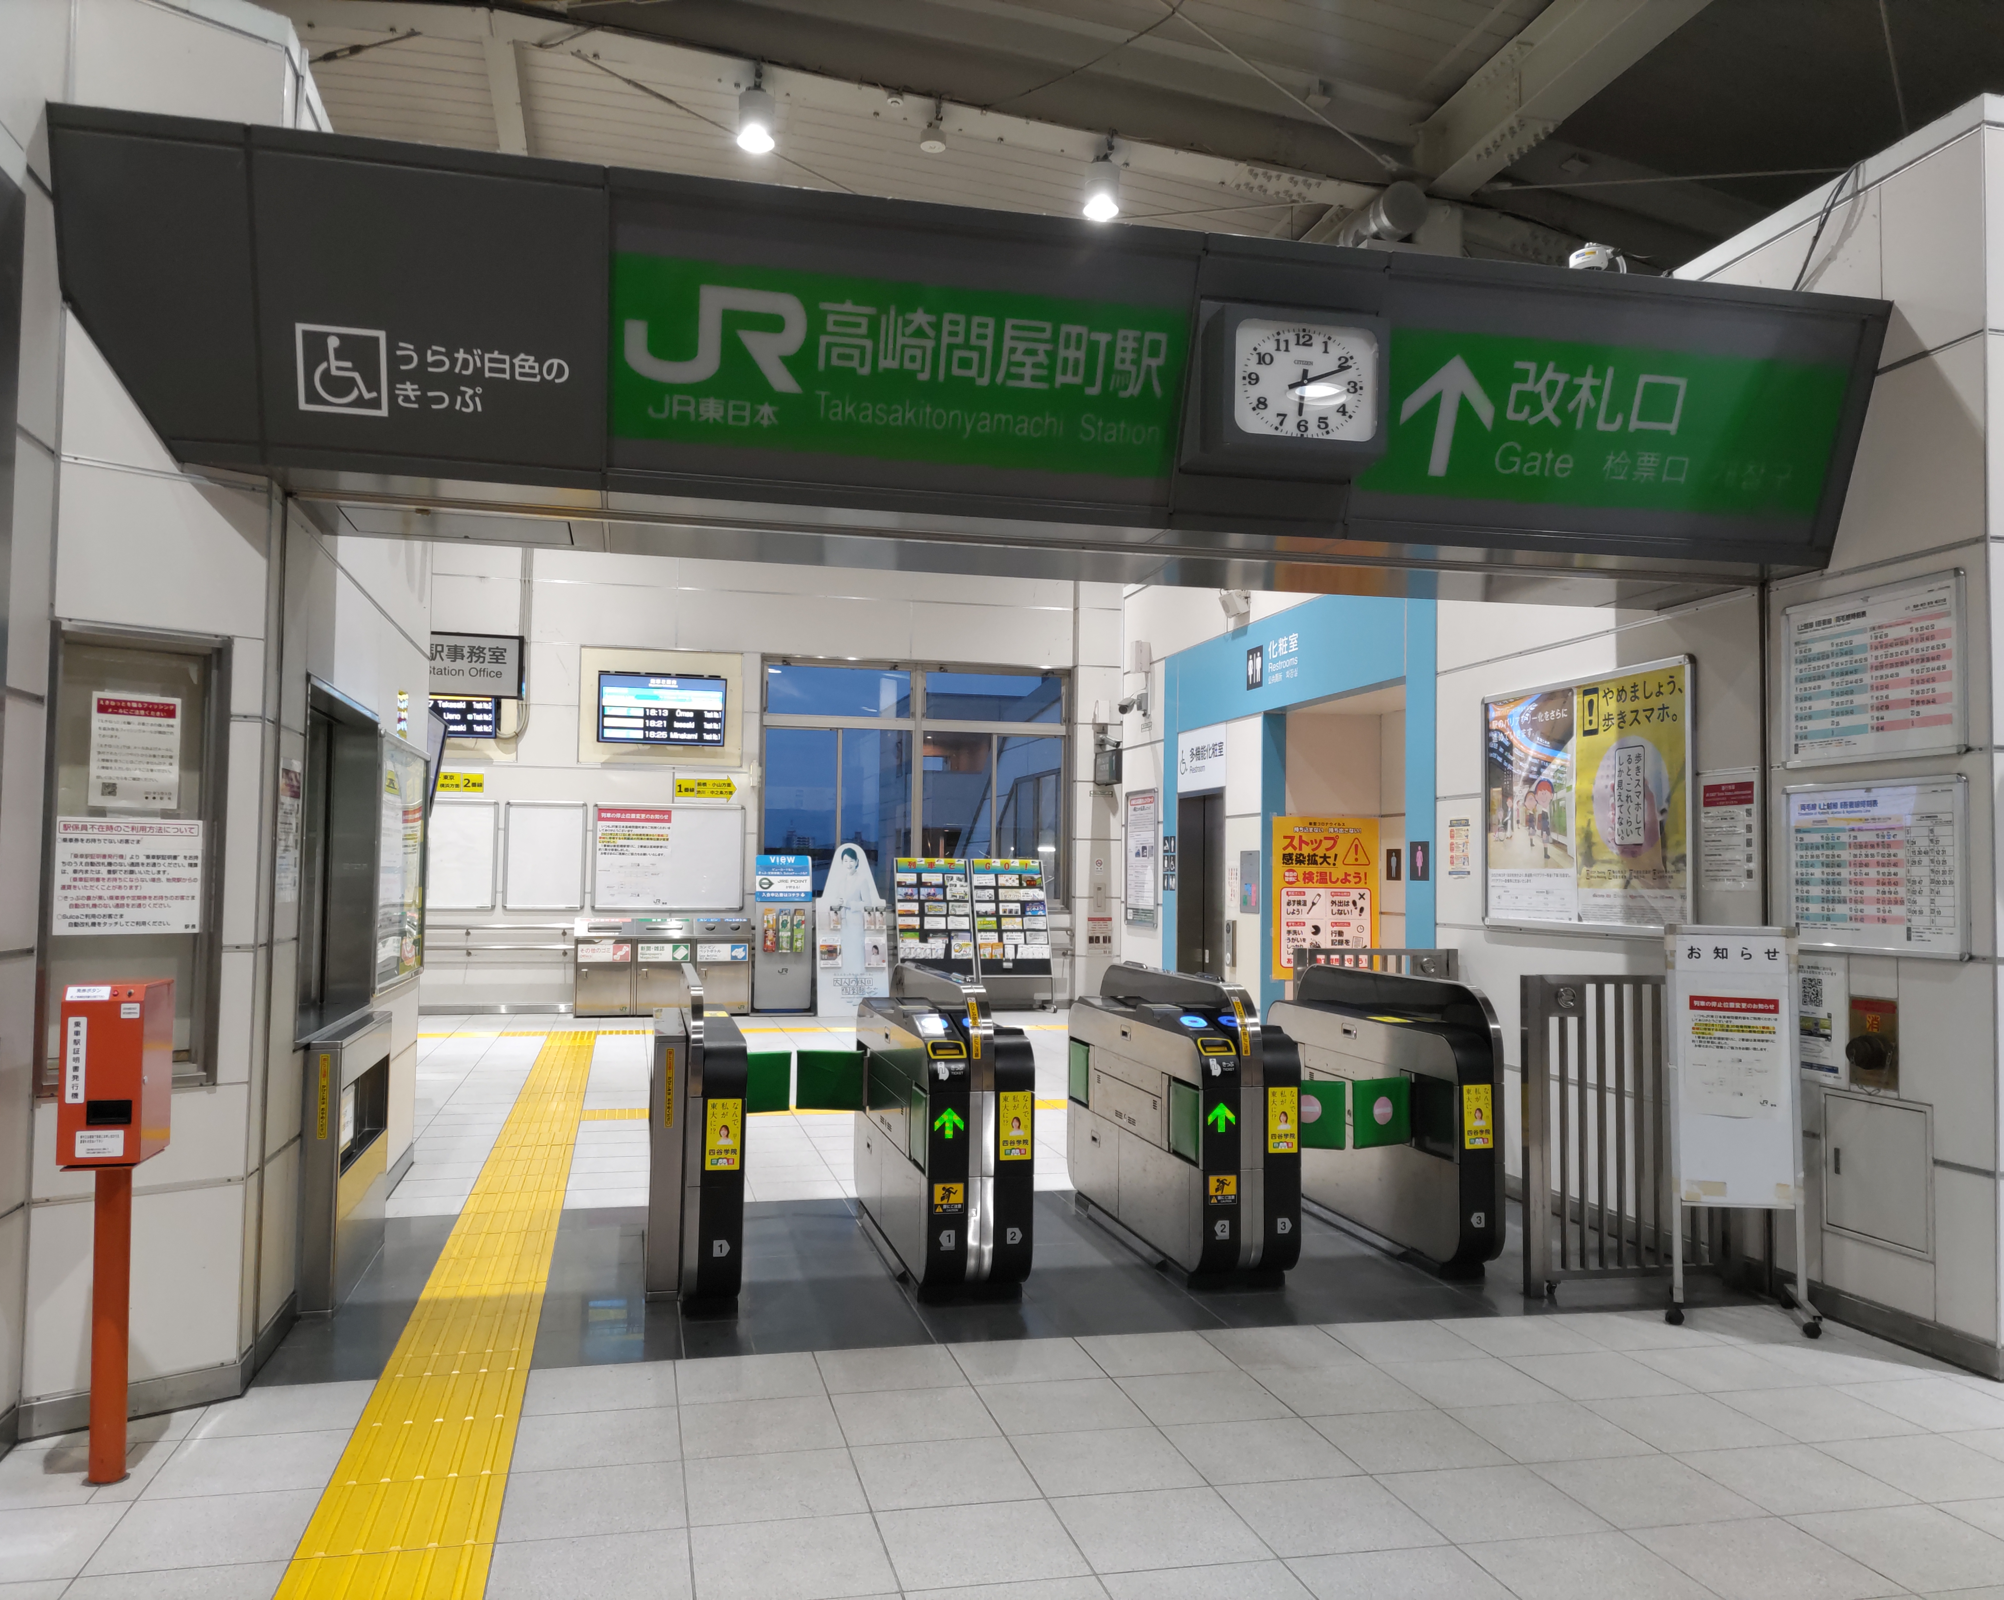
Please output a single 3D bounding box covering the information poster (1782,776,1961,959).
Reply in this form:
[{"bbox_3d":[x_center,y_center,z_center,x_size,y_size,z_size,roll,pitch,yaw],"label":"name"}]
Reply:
[{"bbox_3d":[2.810,0.223,5.185,0.024,0.556,0.760,1,-3,-13],"label":"information poster"}]

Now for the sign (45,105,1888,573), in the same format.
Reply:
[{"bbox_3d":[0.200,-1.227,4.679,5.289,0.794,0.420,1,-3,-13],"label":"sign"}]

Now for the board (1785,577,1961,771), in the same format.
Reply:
[{"bbox_3d":[2.820,-0.399,5.212,0.024,0.555,0.755,1,-3,-13],"label":"board"}]

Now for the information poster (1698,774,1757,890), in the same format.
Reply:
[{"bbox_3d":[2.620,0.117,5.790,0.010,0.425,0.315,1,-3,-13],"label":"information poster"}]

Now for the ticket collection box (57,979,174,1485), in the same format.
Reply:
[{"bbox_3d":[-2.071,0.998,3.716,0.175,1.151,0.190,1,-3,-7],"label":"ticket collection box"}]

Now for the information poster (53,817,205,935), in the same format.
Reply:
[{"bbox_3d":[-2.266,0.201,4.169,0.347,0.299,0.008,3,-4,-43],"label":"information poster"}]

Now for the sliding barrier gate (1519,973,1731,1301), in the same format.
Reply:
[{"bbox_3d":[2.201,1.171,5.656,0.797,1.102,0.070,1,-3,-13],"label":"sliding barrier gate"}]

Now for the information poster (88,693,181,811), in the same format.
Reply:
[{"bbox_3d":[-2.278,-0.126,4.216,0.210,0.297,0.010,3,-4,-42],"label":"information poster"}]

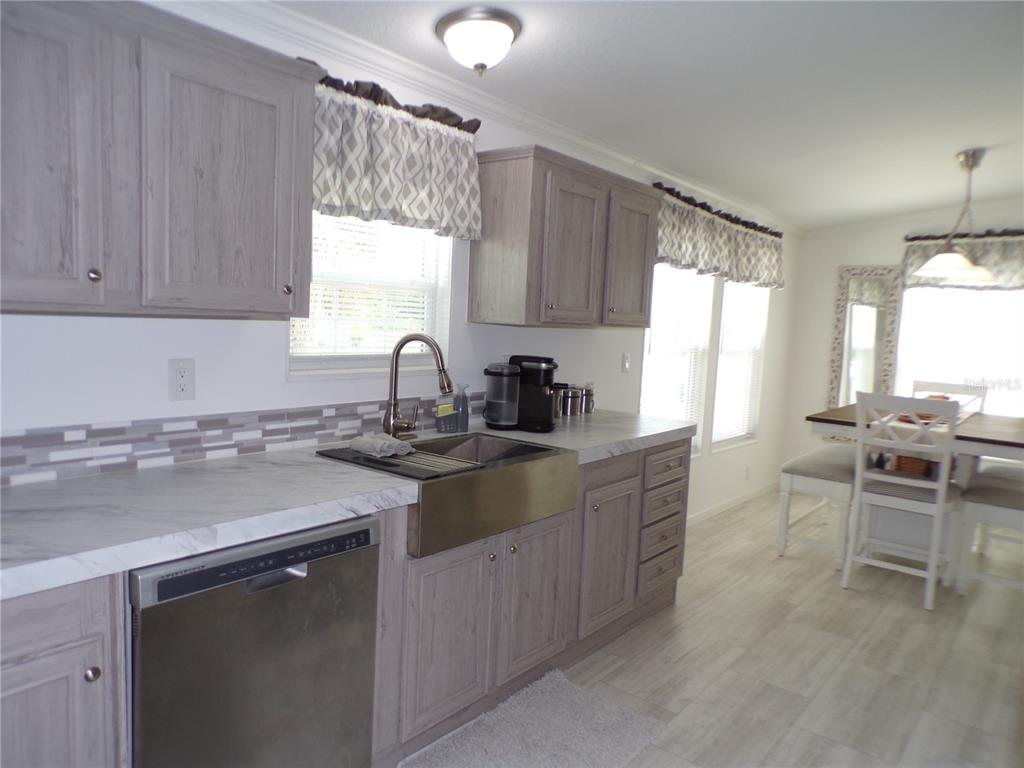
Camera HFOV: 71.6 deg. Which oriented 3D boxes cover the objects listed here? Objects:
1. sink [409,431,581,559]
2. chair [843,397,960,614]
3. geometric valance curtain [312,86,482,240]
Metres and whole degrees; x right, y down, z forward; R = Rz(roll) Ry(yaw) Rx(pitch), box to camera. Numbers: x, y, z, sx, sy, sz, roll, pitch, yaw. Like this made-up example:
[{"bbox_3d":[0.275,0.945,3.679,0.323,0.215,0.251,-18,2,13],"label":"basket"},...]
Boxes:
[{"bbox_3d":[-0.211,0.341,2.423,0.505,0.230,0.770,7,7,39],"label":"sink"},{"bbox_3d":[2.139,0.588,3.854,0.480,1.075,0.560,7,7,39],"label":"chair"},{"bbox_3d":[-0.407,-0.785,2.557,0.085,0.422,0.895,7,7,39],"label":"geometric valance curtain"}]

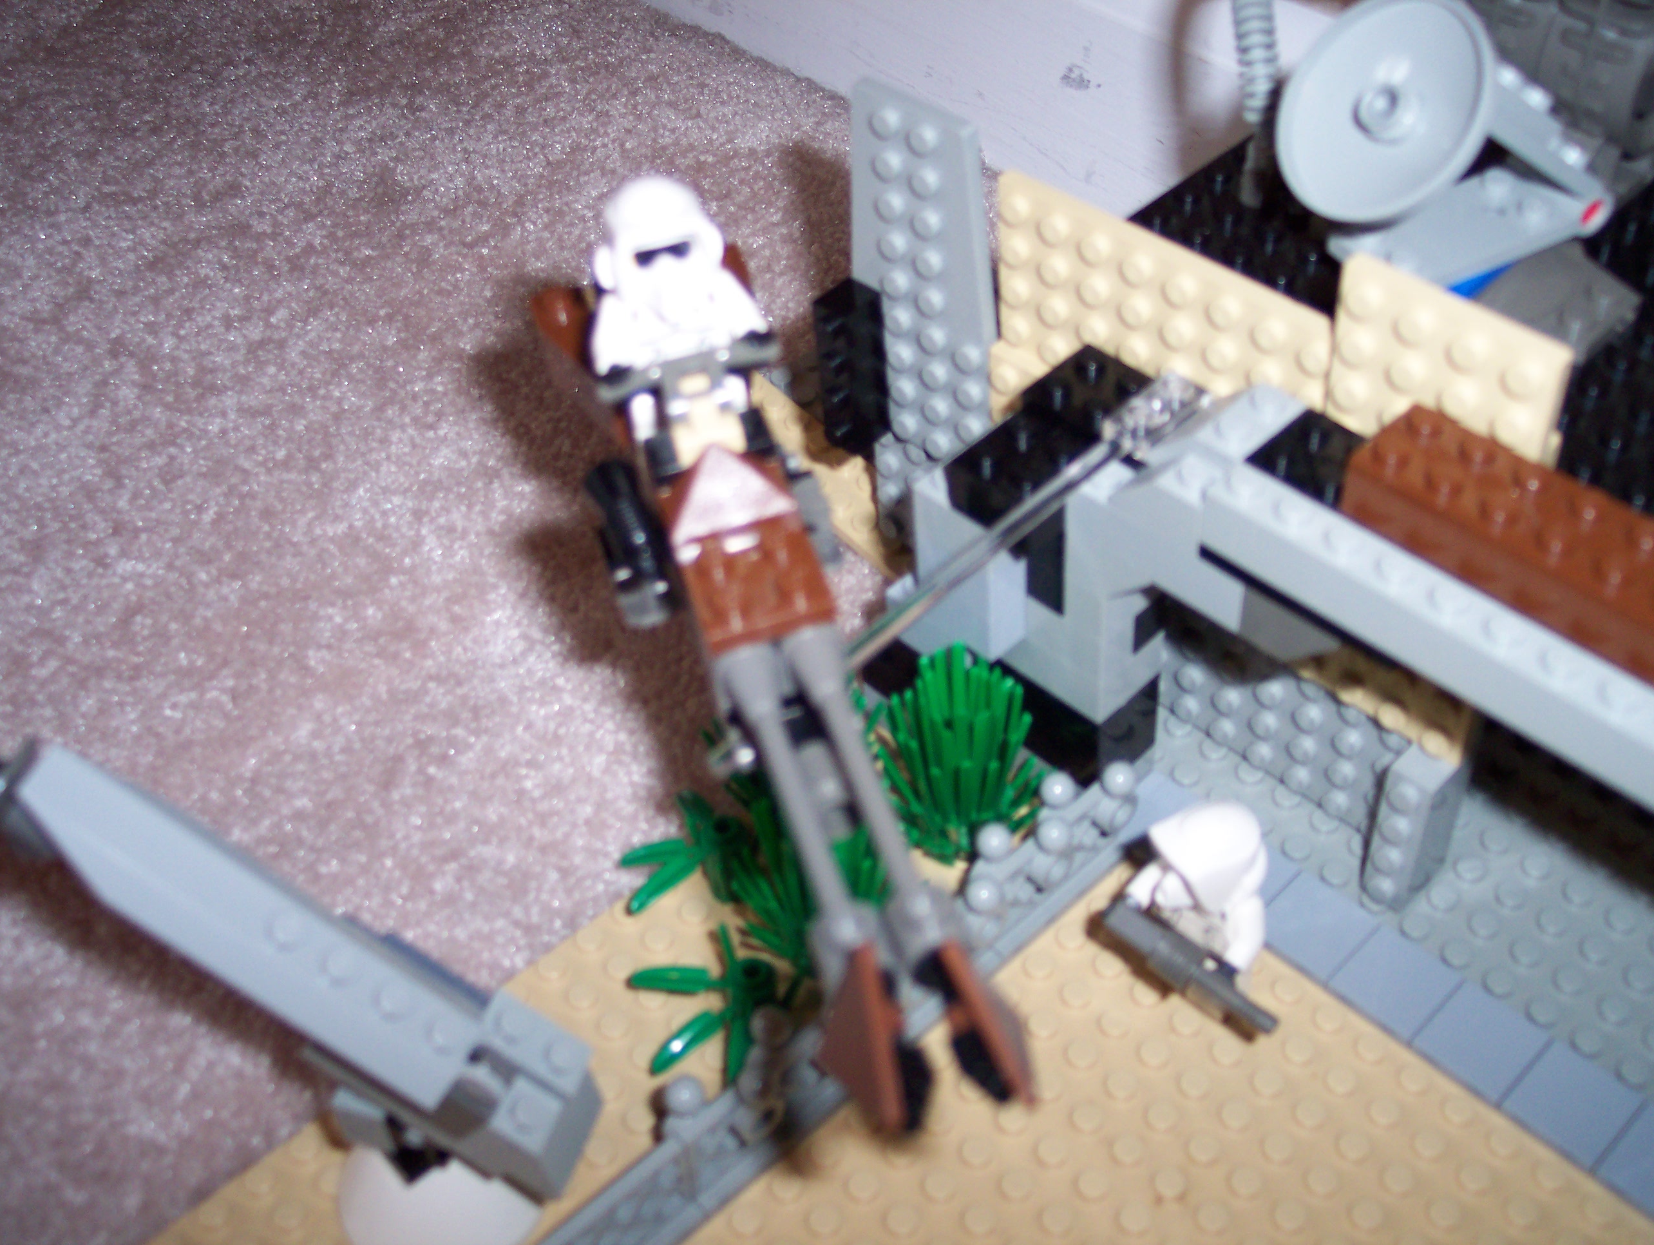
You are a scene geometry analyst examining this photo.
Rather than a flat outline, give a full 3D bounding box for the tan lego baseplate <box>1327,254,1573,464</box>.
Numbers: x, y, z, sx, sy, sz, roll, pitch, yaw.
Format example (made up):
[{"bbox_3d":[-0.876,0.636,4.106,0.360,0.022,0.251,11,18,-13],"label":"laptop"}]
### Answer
[{"bbox_3d":[0.080,-0.029,0.239,0.005,0.031,0.032,-36,53,-25],"label":"tan lego baseplate"}]

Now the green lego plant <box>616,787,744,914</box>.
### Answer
[{"bbox_3d":[-0.024,0.041,0.309,0.026,0.008,0.025,-35,53,-28],"label":"green lego plant"}]

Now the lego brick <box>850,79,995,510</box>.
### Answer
[{"bbox_3d":[0.016,-0.057,0.313,0.031,0.073,0.005,34,58,32],"label":"lego brick"}]

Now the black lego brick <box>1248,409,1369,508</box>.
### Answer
[{"bbox_3d":[0.067,-0.018,0.249,0.016,0.011,0.016,-35,53,-28],"label":"black lego brick"}]

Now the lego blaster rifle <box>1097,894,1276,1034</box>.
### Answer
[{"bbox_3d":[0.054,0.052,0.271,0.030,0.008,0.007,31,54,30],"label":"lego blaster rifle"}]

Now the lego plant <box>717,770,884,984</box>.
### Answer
[{"bbox_3d":[-0.002,0.038,0.289,0.026,0.038,0.026,-35,53,-28],"label":"lego plant"}]

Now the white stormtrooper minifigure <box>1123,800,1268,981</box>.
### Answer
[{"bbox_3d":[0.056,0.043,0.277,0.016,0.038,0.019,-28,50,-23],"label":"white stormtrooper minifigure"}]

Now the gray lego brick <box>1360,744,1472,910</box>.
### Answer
[{"bbox_3d":[0.093,0.032,0.291,0.011,0.032,0.008,-35,53,-28],"label":"gray lego brick"}]

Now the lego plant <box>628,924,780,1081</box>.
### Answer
[{"bbox_3d":[-0.019,0.061,0.288,0.029,0.008,0.027,-35,53,-28],"label":"lego plant"}]

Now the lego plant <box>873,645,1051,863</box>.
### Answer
[{"bbox_3d":[0.023,0.021,0.304,0.027,0.040,0.027,-2,44,2],"label":"lego plant"}]

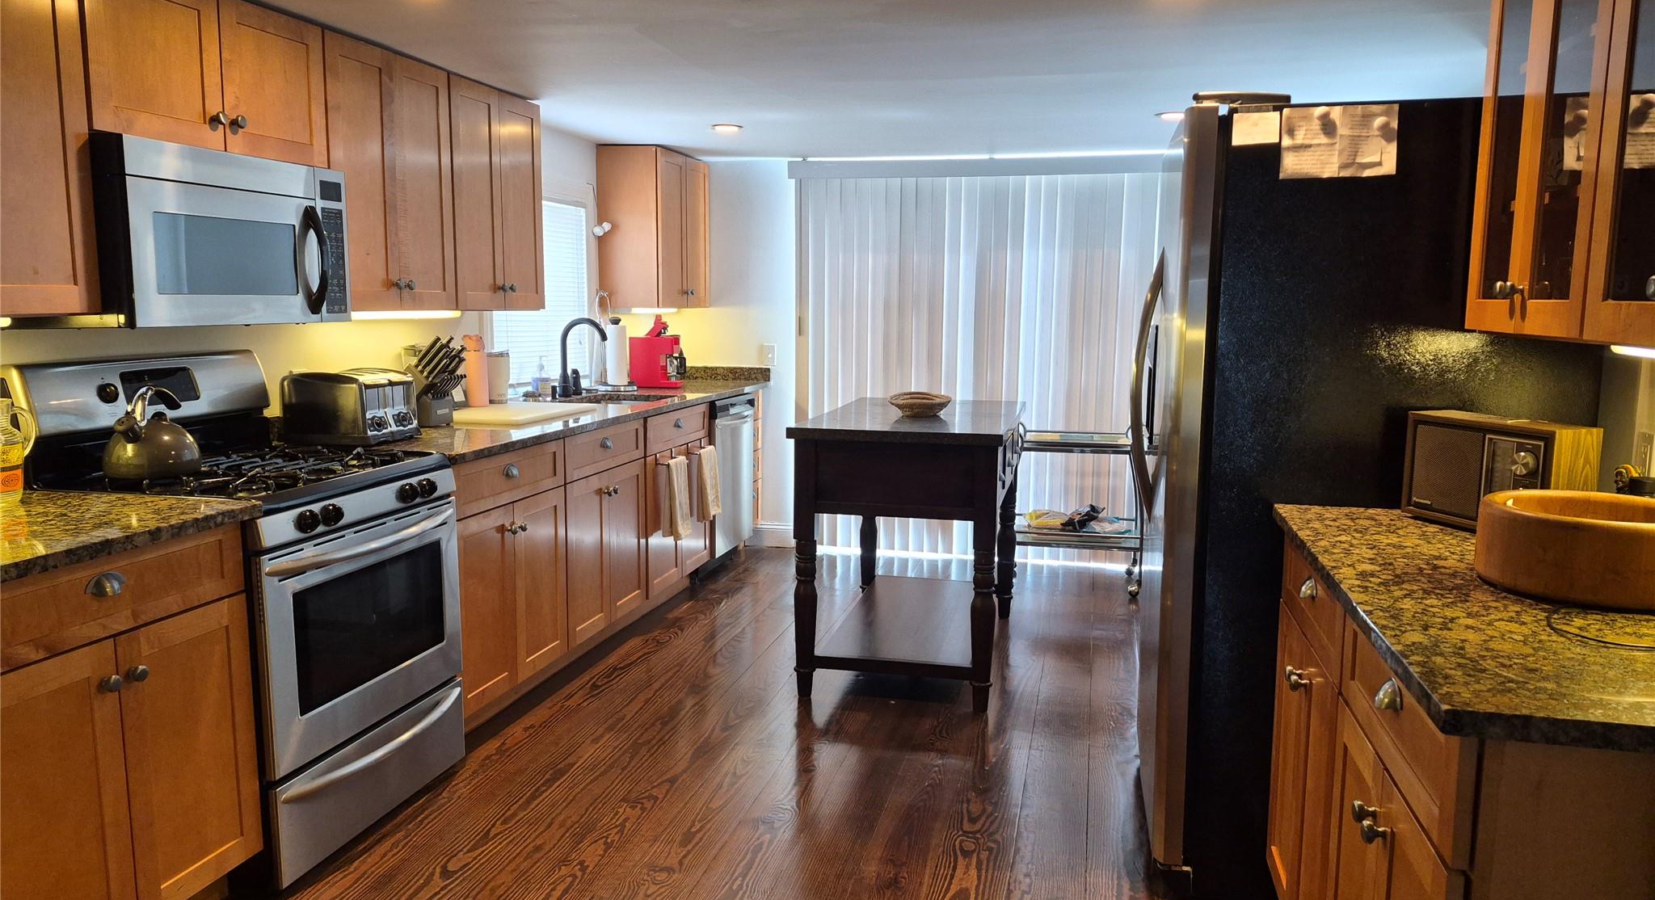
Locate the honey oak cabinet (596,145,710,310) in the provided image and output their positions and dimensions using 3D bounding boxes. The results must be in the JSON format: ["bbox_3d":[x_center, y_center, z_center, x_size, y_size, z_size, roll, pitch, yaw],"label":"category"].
[{"bbox_3d":[-0.881,-1.122,5.675,0.320,0.770,0.707,2,8,14],"label":"honey oak cabinet"}]

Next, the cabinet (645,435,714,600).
[{"bbox_3d":[-0.931,0.268,4.928,0.605,0.590,0.738,2,8,14],"label":"cabinet"}]

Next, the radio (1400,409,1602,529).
[{"bbox_3d":[1.308,0.047,2.150,0.120,0.209,0.330,-2,8,-18],"label":"radio"}]

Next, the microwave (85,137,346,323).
[{"bbox_3d":[-1.606,-0.528,2.786,0.390,0.420,0.740,2,8,14],"label":"microwave"}]

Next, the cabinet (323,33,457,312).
[{"bbox_3d":[-1.472,-0.824,3.418,0.325,0.770,0.600,2,8,14],"label":"cabinet"}]

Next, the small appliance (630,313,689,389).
[{"bbox_3d":[-0.885,-0.521,5.843,0.285,0.385,0.130,2,8,14],"label":"small appliance"}]

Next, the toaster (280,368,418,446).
[{"bbox_3d":[-1.475,-0.138,3.438,0.285,0.205,0.270,1,8,9],"label":"toaster"}]

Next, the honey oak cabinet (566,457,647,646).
[{"bbox_3d":[-1.105,0.358,4.241,0.605,0.590,0.686,2,8,14],"label":"honey oak cabinet"}]

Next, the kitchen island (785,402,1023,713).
[{"bbox_3d":[0.354,0.330,4.269,0.717,0.944,1.265,2,7,13],"label":"kitchen island"}]

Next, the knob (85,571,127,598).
[{"bbox_3d":[-1.339,0.247,2.044,0.026,0.037,0.082,2,8,14],"label":"knob"}]

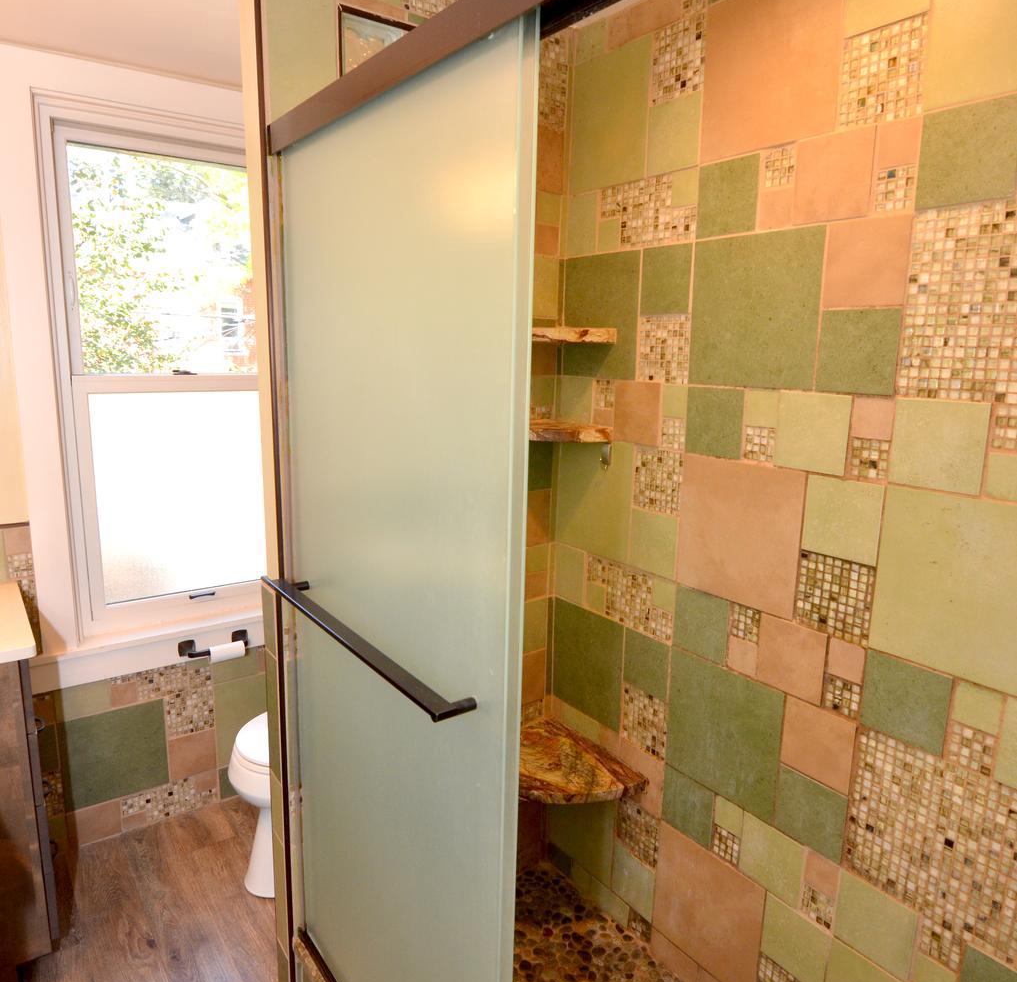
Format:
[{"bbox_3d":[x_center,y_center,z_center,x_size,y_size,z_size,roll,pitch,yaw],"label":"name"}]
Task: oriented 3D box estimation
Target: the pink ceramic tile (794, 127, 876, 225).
[{"bbox_3d":[0.601,-0.573,1.256,0.011,0.149,0.149,-6,12,-35],"label":"pink ceramic tile"}]

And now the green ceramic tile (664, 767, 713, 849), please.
[{"bbox_3d":[0.443,0.774,1.672,0.010,0.149,0.152,-6,13,-35],"label":"green ceramic tile"}]

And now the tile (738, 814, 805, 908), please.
[{"bbox_3d":[0.579,0.805,1.496,0.011,0.149,0.149,-6,12,-35],"label":"tile"}]

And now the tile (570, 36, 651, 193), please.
[{"bbox_3d":[0.244,-0.891,1.636,0.010,0.298,0.244,-8,14,-38],"label":"tile"}]

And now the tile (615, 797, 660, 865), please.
[{"bbox_3d":[0.353,0.924,1.852,0.010,0.148,0.148,-7,13,-36],"label":"tile"}]

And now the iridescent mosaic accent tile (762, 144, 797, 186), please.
[{"bbox_3d":[0.528,-0.625,1.320,0.010,0.072,0.072,-8,14,-38],"label":"iridescent mosaic accent tile"}]

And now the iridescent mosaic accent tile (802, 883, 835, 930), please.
[{"bbox_3d":[0.645,0.857,1.410,0.011,0.074,0.074,-6,12,-35],"label":"iridescent mosaic accent tile"}]

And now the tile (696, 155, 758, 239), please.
[{"bbox_3d":[0.458,-0.607,1.413,0.010,0.146,0.146,-8,14,-38],"label":"tile"}]

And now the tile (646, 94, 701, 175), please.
[{"bbox_3d":[0.377,-0.802,1.540,0.010,0.150,0.149,-7,13,-36],"label":"tile"}]

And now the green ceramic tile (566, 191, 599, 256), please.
[{"bbox_3d":[0.201,-0.702,1.797,0.010,0.152,0.113,-7,13,-36],"label":"green ceramic tile"}]

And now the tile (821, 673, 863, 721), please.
[{"bbox_3d":[0.652,0.399,1.327,0.008,0.074,0.074,-6,12,-35],"label":"tile"}]

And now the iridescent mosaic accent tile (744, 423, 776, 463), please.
[{"bbox_3d":[0.529,-0.100,1.427,0.008,0.074,0.074,-6,12,-35],"label":"iridescent mosaic accent tile"}]

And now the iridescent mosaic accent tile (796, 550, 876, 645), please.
[{"bbox_3d":[0.638,0.206,1.332,0.012,0.149,0.146,-7,12,-36],"label":"iridescent mosaic accent tile"}]

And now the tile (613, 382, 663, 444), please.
[{"bbox_3d":[0.322,-0.192,1.689,0.010,0.150,0.154,-6,13,-35],"label":"tile"}]

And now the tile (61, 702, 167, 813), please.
[{"bbox_3d":[-1.309,0.878,2.274,0.303,0.309,0.010,-7,13,-36],"label":"tile"}]

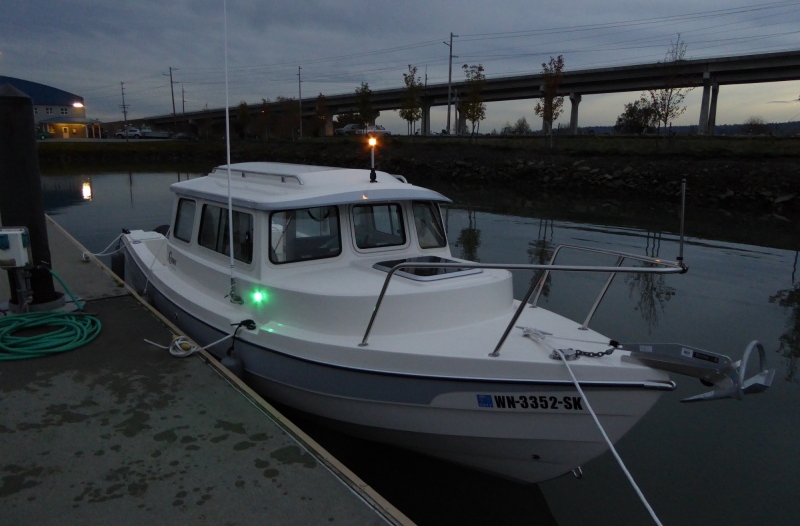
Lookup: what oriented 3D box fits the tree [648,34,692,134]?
[{"bbox_3d":[10.056,-6.348,20.595,1.720,4.070,1.720,1,13,0],"label":"tree"}]

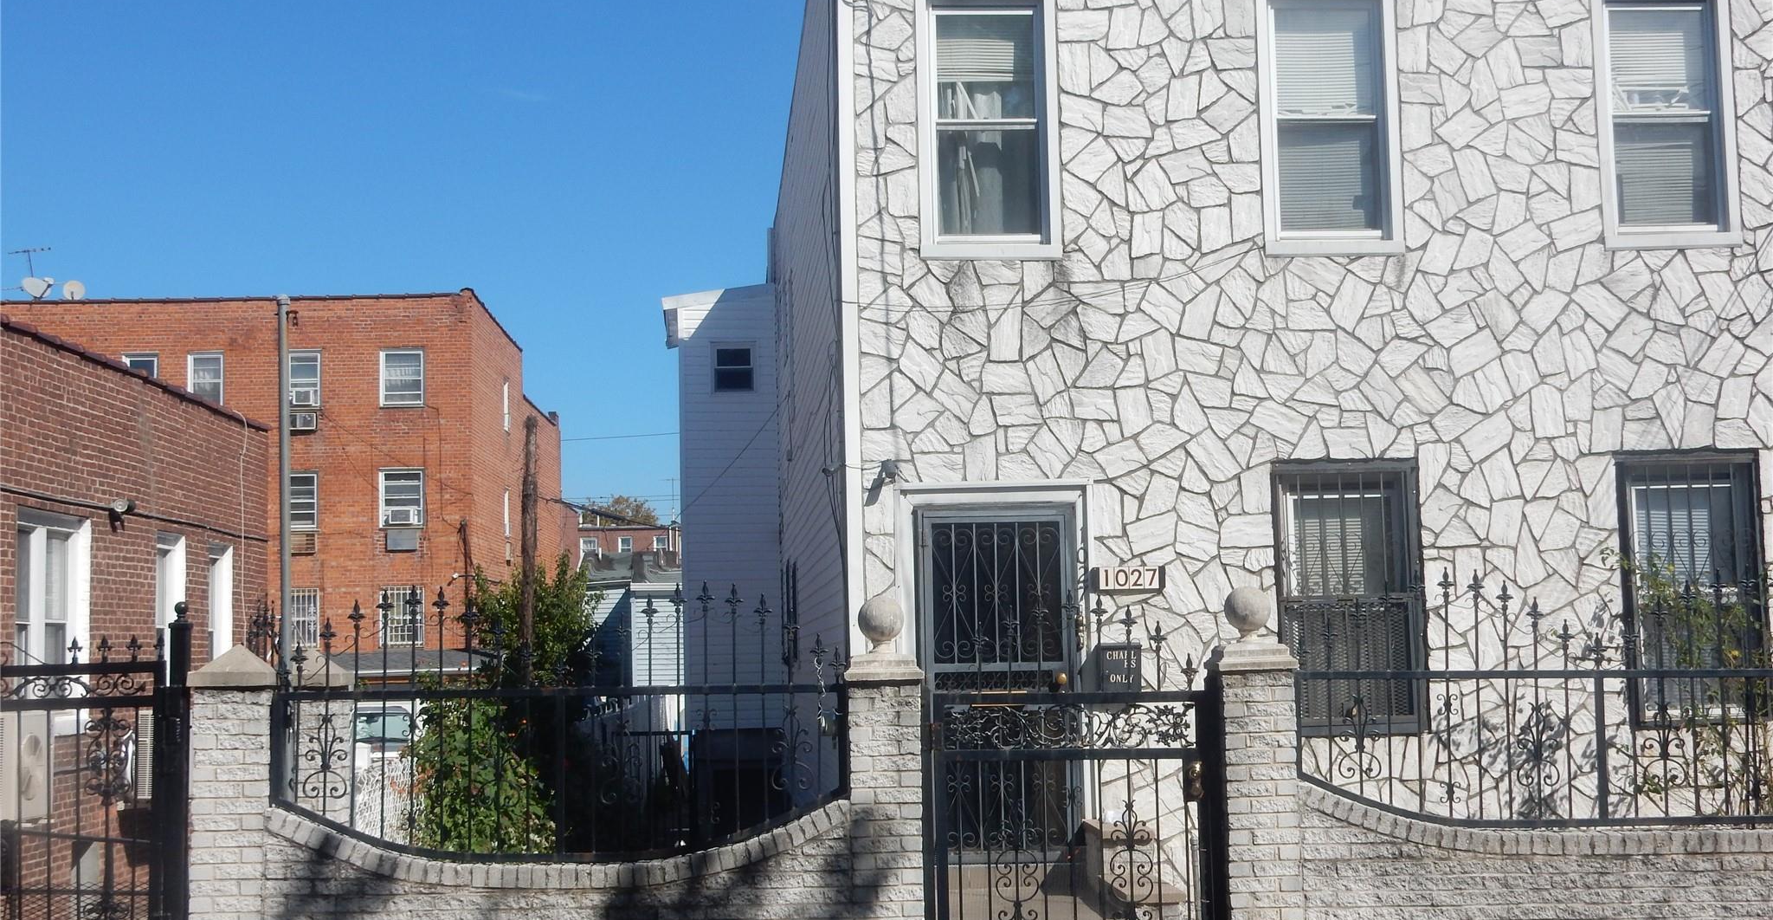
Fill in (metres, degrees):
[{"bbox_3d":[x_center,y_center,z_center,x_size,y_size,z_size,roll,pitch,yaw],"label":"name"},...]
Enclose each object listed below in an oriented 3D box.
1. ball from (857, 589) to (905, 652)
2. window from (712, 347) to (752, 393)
[{"bbox_3d":[-0.027,0.715,9.680,0.207,0.245,0.207,-1,-5,0],"label":"ball"},{"bbox_3d":[-1.738,-1.018,24.900,0.490,0.550,0.120,-1,-5,-4],"label":"window"}]

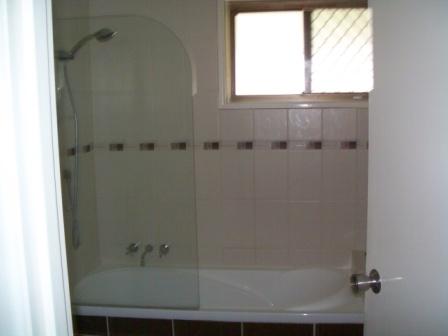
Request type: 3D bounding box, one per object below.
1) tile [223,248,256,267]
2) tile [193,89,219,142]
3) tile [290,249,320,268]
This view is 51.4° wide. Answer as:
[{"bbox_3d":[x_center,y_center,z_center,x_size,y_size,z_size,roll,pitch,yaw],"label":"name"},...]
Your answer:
[{"bbox_3d":[0.090,0.543,2.869,0.200,0.110,0.010,0,7,6],"label":"tile"},{"bbox_3d":[-0.124,-0.310,2.813,0.200,0.298,0.010,0,5,7],"label":"tile"},{"bbox_3d":[0.488,0.542,2.831,0.200,0.110,0.010,0,7,6],"label":"tile"}]

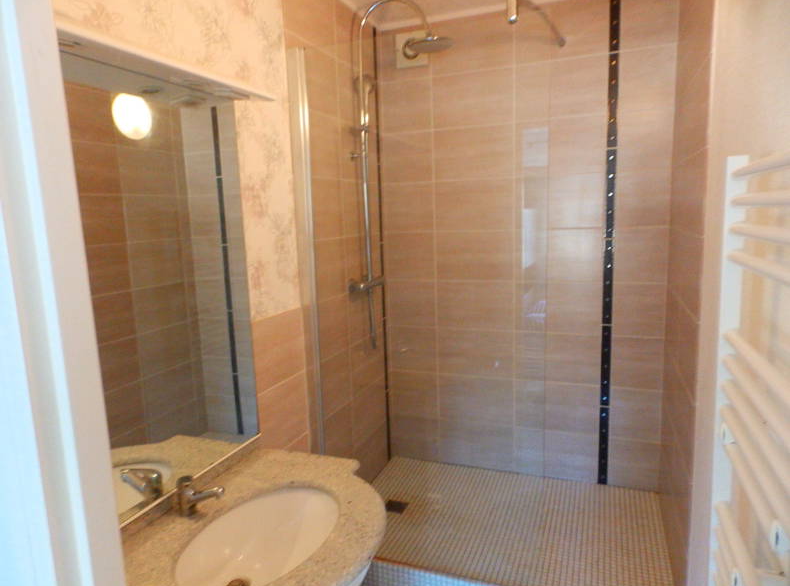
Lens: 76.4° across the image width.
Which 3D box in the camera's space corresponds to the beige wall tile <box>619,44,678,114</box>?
[{"bbox_3d":[1.073,-0.911,2.139,0.221,0.250,0.015,1,9,20],"label":"beige wall tile"}]

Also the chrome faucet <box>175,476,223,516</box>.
[{"bbox_3d":[-0.483,0.512,1.257,0.140,0.095,0.046,1,9,20],"label":"chrome faucet"}]

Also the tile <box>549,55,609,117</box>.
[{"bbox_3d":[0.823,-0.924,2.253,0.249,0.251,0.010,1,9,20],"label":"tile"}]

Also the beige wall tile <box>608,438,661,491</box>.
[{"bbox_3d":[1.144,0.827,2.415,0.220,0.248,0.010,1,9,20],"label":"beige wall tile"}]

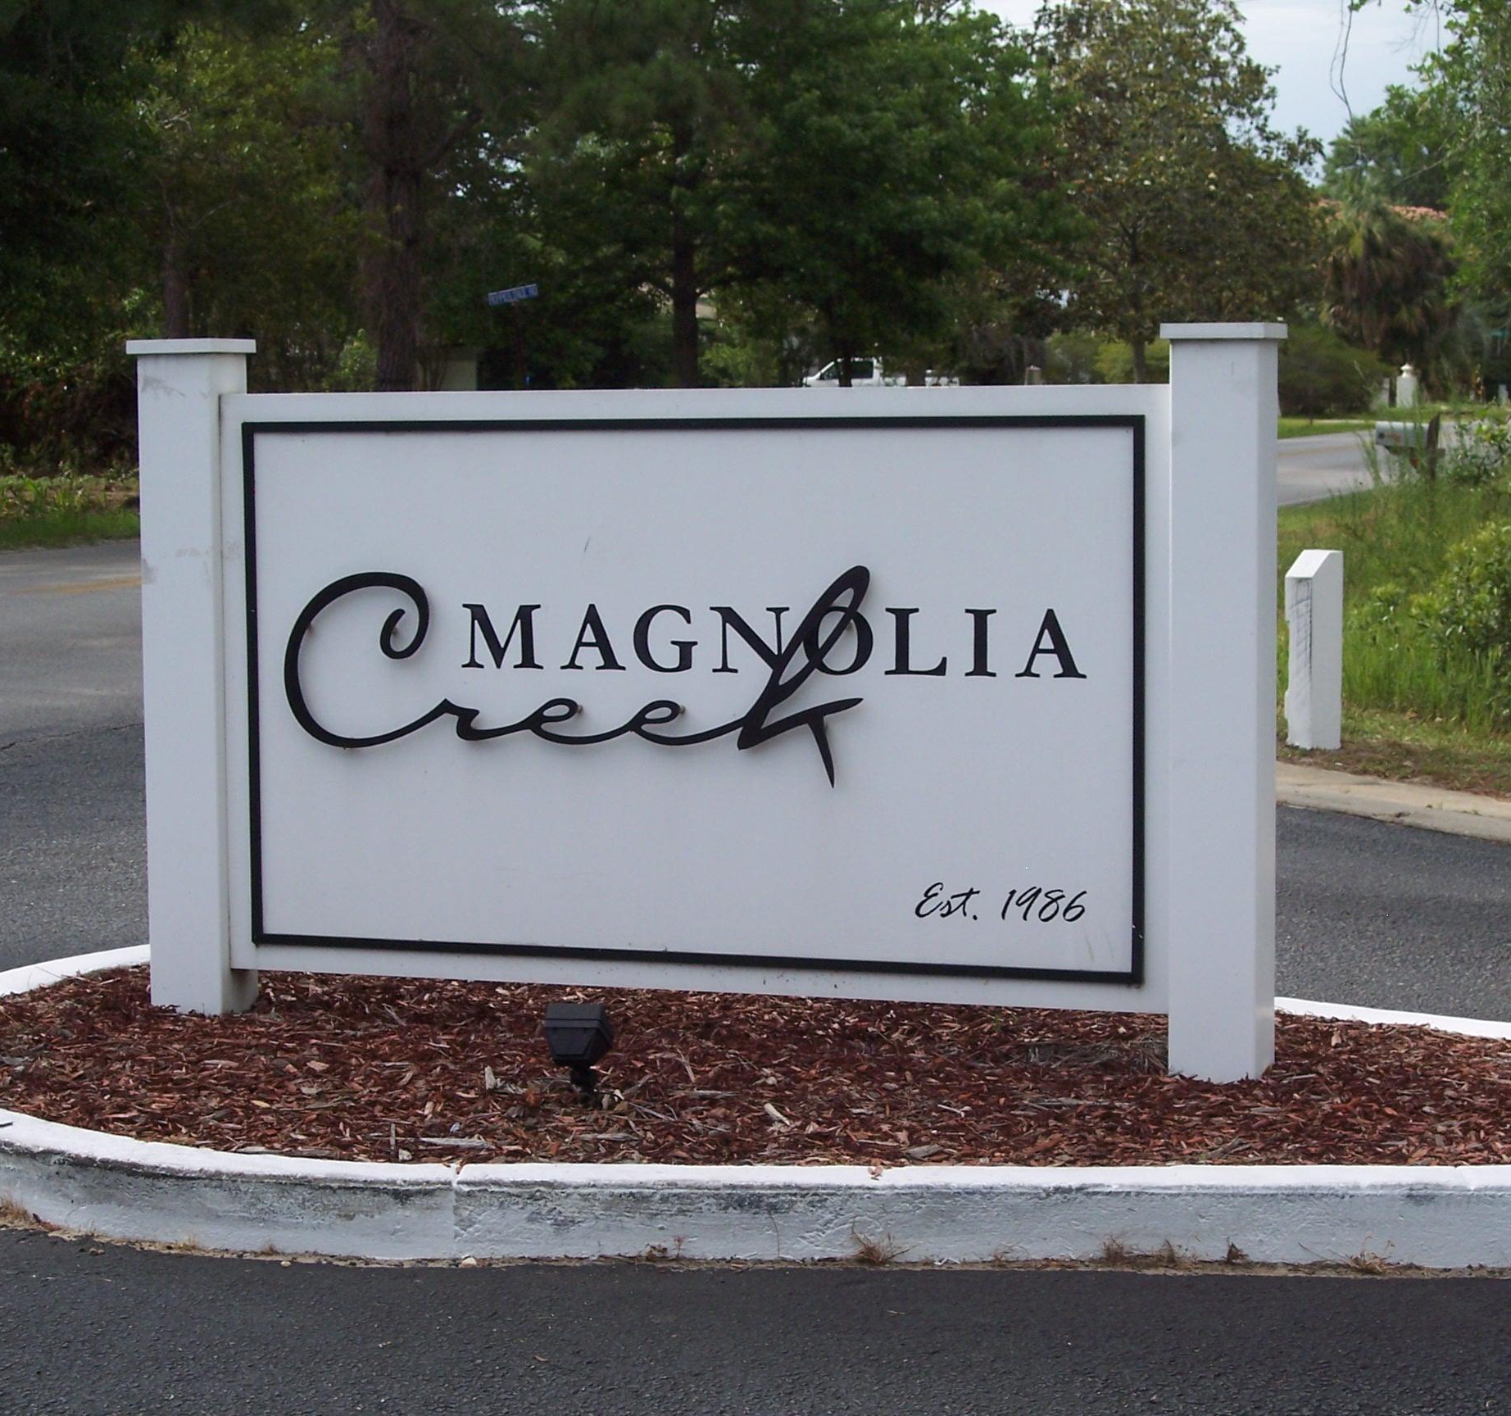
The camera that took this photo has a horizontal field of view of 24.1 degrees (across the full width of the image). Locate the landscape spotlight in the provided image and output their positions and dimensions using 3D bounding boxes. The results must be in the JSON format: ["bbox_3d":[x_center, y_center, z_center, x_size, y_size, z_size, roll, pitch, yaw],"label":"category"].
[{"bbox_3d":[-0.376,0.725,7.527,0.115,0.180,0.110,1,5,22],"label":"landscape spotlight"}]

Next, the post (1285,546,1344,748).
[{"bbox_3d":[2.428,-0.255,15.400,0.172,0.856,0.172,-3,5,-33],"label":"post"}]

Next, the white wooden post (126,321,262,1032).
[{"bbox_3d":[-1.339,-0.075,8.535,0.228,1.609,0.228,1,5,19],"label":"white wooden post"}]

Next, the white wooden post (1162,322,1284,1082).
[{"bbox_3d":[1.018,-0.016,7.732,0.228,1.626,0.228,1,5,19],"label":"white wooden post"}]

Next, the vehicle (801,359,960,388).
[{"bbox_3d":[4.247,-10.940,121.000,5.400,1.850,1.900,0,5,0],"label":"vehicle"}]

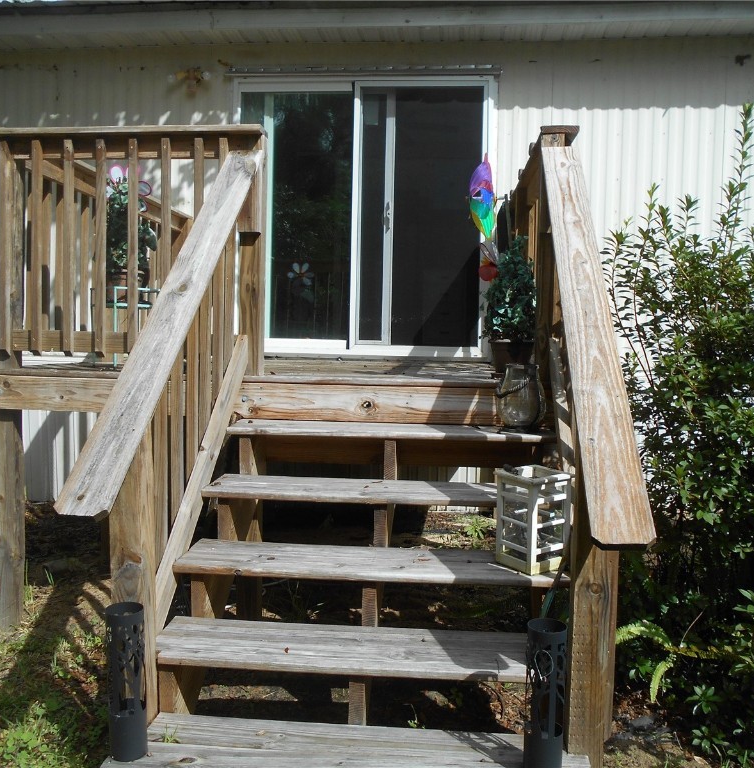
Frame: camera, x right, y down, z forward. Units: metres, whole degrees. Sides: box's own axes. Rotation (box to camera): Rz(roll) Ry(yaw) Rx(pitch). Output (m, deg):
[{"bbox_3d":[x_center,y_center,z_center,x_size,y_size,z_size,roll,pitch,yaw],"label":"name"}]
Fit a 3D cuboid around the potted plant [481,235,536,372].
[{"bbox_3d":[0.565,-0.330,3.271,0.240,0.610,0.240,1,4,5],"label":"potted plant"}]

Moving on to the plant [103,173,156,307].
[{"bbox_3d":[-1.212,-0.707,3.732,0.260,0.630,0.260,1,4,5],"label":"plant"}]

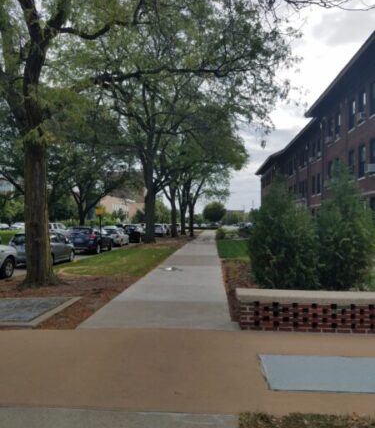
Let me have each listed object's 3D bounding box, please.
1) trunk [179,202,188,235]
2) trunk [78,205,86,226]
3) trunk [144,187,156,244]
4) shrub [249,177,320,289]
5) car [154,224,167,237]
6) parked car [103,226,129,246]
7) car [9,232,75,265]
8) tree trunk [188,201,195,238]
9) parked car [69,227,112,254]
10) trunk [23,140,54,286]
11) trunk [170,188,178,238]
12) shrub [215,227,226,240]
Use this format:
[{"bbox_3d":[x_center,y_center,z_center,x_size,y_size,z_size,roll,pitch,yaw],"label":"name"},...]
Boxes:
[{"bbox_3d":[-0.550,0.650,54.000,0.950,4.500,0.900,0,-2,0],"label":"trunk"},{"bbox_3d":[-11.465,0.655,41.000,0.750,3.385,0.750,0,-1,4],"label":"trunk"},{"bbox_3d":[-2.858,0.050,29.000,0.860,4.348,0.860,0,-1,4],"label":"trunk"},{"bbox_3d":[2.180,0.430,8.450,1.550,2.550,1.500,0,-2,0],"label":"shrub"},{"bbox_3d":[-4.090,2.410,55.400,1.870,1.720,4.700,0,-2,4],"label":"car"},{"bbox_3d":[-5.971,1.837,30.572,1.840,1.500,4.600,0,-1,4],"label":"parked car"},{"bbox_3d":[-6.824,1.562,18.004,1.760,1.460,4.350,0,-1,4],"label":"car"},{"bbox_3d":[0.481,0.531,42.000,0.620,4.083,0.620,0,-1,4],"label":"tree trunk"},{"bbox_3d":[-6.050,1.680,24.500,1.800,1.620,4.450,0,-2,4],"label":"parked car"},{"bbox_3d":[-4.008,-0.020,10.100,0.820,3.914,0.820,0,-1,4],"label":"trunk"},{"bbox_3d":[-1.489,-0.286,43.000,0.800,5.726,0.800,0,-1,4],"label":"trunk"},{"bbox_3d":[3.330,1.970,37.300,1.000,1.200,1.000,0,-2,0],"label":"shrub"}]

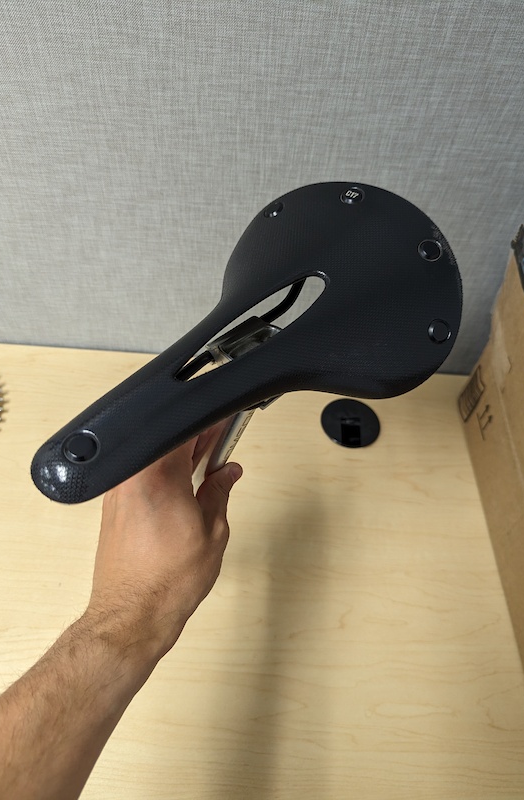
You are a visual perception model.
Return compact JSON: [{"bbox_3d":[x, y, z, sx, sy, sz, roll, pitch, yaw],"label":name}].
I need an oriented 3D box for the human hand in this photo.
[{"bbox_3d":[-0.075,0.097,0.415,0.105,0.088,0.160,7,69,28],"label":"human hand"}]

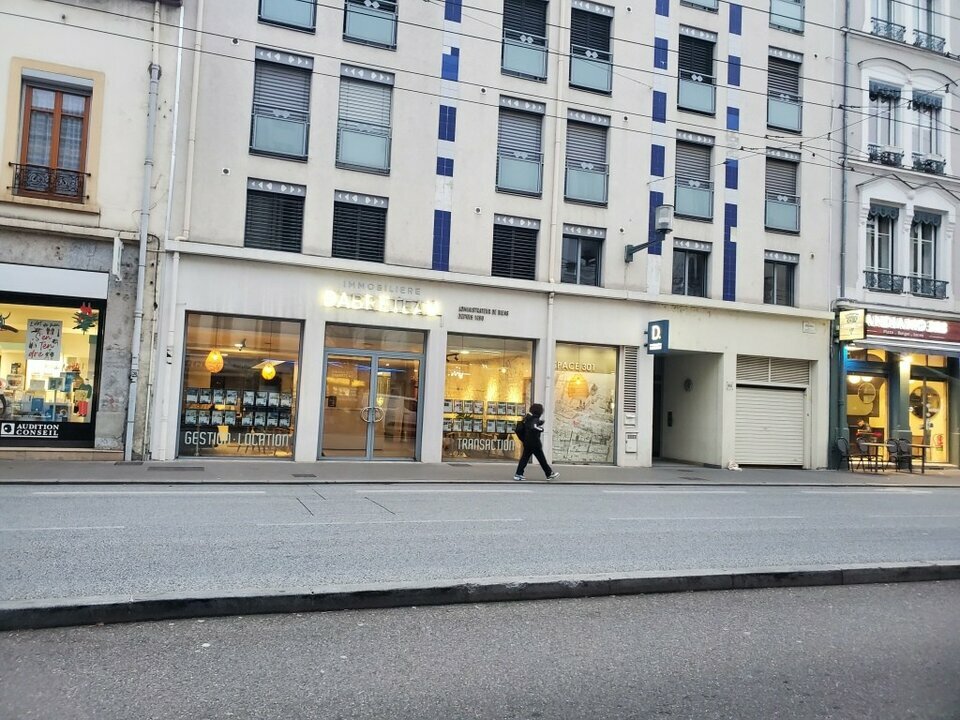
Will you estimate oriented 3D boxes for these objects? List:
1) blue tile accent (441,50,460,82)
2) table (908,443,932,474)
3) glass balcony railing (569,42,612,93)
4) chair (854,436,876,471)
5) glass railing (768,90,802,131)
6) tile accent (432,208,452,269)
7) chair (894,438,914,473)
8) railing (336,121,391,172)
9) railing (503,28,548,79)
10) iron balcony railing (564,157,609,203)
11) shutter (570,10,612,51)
[{"bbox_3d":[-0.683,-6.890,16.795,0.387,0.777,0.030,4,-4,-18],"label":"blue tile accent"},{"bbox_3d":[12.687,2.866,20.644,0.620,0.750,0.620,4,-3,-19],"label":"table"},{"bbox_3d":[2.871,-7.504,18.628,1.218,1.042,0.060,4,-4,-19],"label":"glass balcony railing"},{"bbox_3d":[10.130,2.490,18.900,0.500,0.880,0.440,4,-4,-18],"label":"chair"},{"bbox_3d":[8.478,-6.924,20.039,1.201,0.980,0.070,4,-3,-19],"label":"glass railing"},{"bbox_3d":[-0.885,-2.778,16.815,0.401,1.397,0.030,4,-4,-19],"label":"tile accent"},{"bbox_3d":[11.822,2.665,20.058,0.520,0.890,0.480,4,-4,-19],"label":"chair"},{"bbox_3d":[-2.582,-4.776,16.072,1.182,0.963,0.060,4,-4,-18],"label":"railing"},{"bbox_3d":[1.121,-7.498,17.763,1.216,1.111,0.080,4,-4,-19],"label":"railing"},{"bbox_3d":[2.731,-4.573,18.419,1.224,1.010,0.060,4,-4,-19],"label":"iron balcony railing"},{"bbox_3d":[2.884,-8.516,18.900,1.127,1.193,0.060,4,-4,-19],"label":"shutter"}]

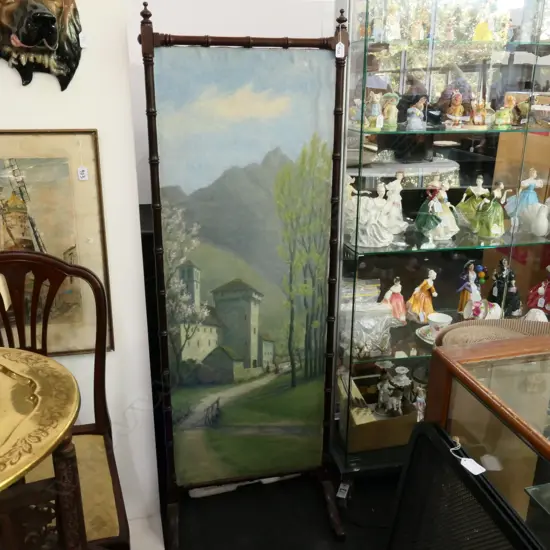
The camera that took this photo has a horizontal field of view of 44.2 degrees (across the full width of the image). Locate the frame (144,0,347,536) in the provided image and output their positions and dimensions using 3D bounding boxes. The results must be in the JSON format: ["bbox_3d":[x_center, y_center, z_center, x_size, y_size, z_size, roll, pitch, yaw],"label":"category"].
[{"bbox_3d":[-0.078,0.050,2.020,0.564,1.590,0.392,-4,19,-12],"label":"frame"}]

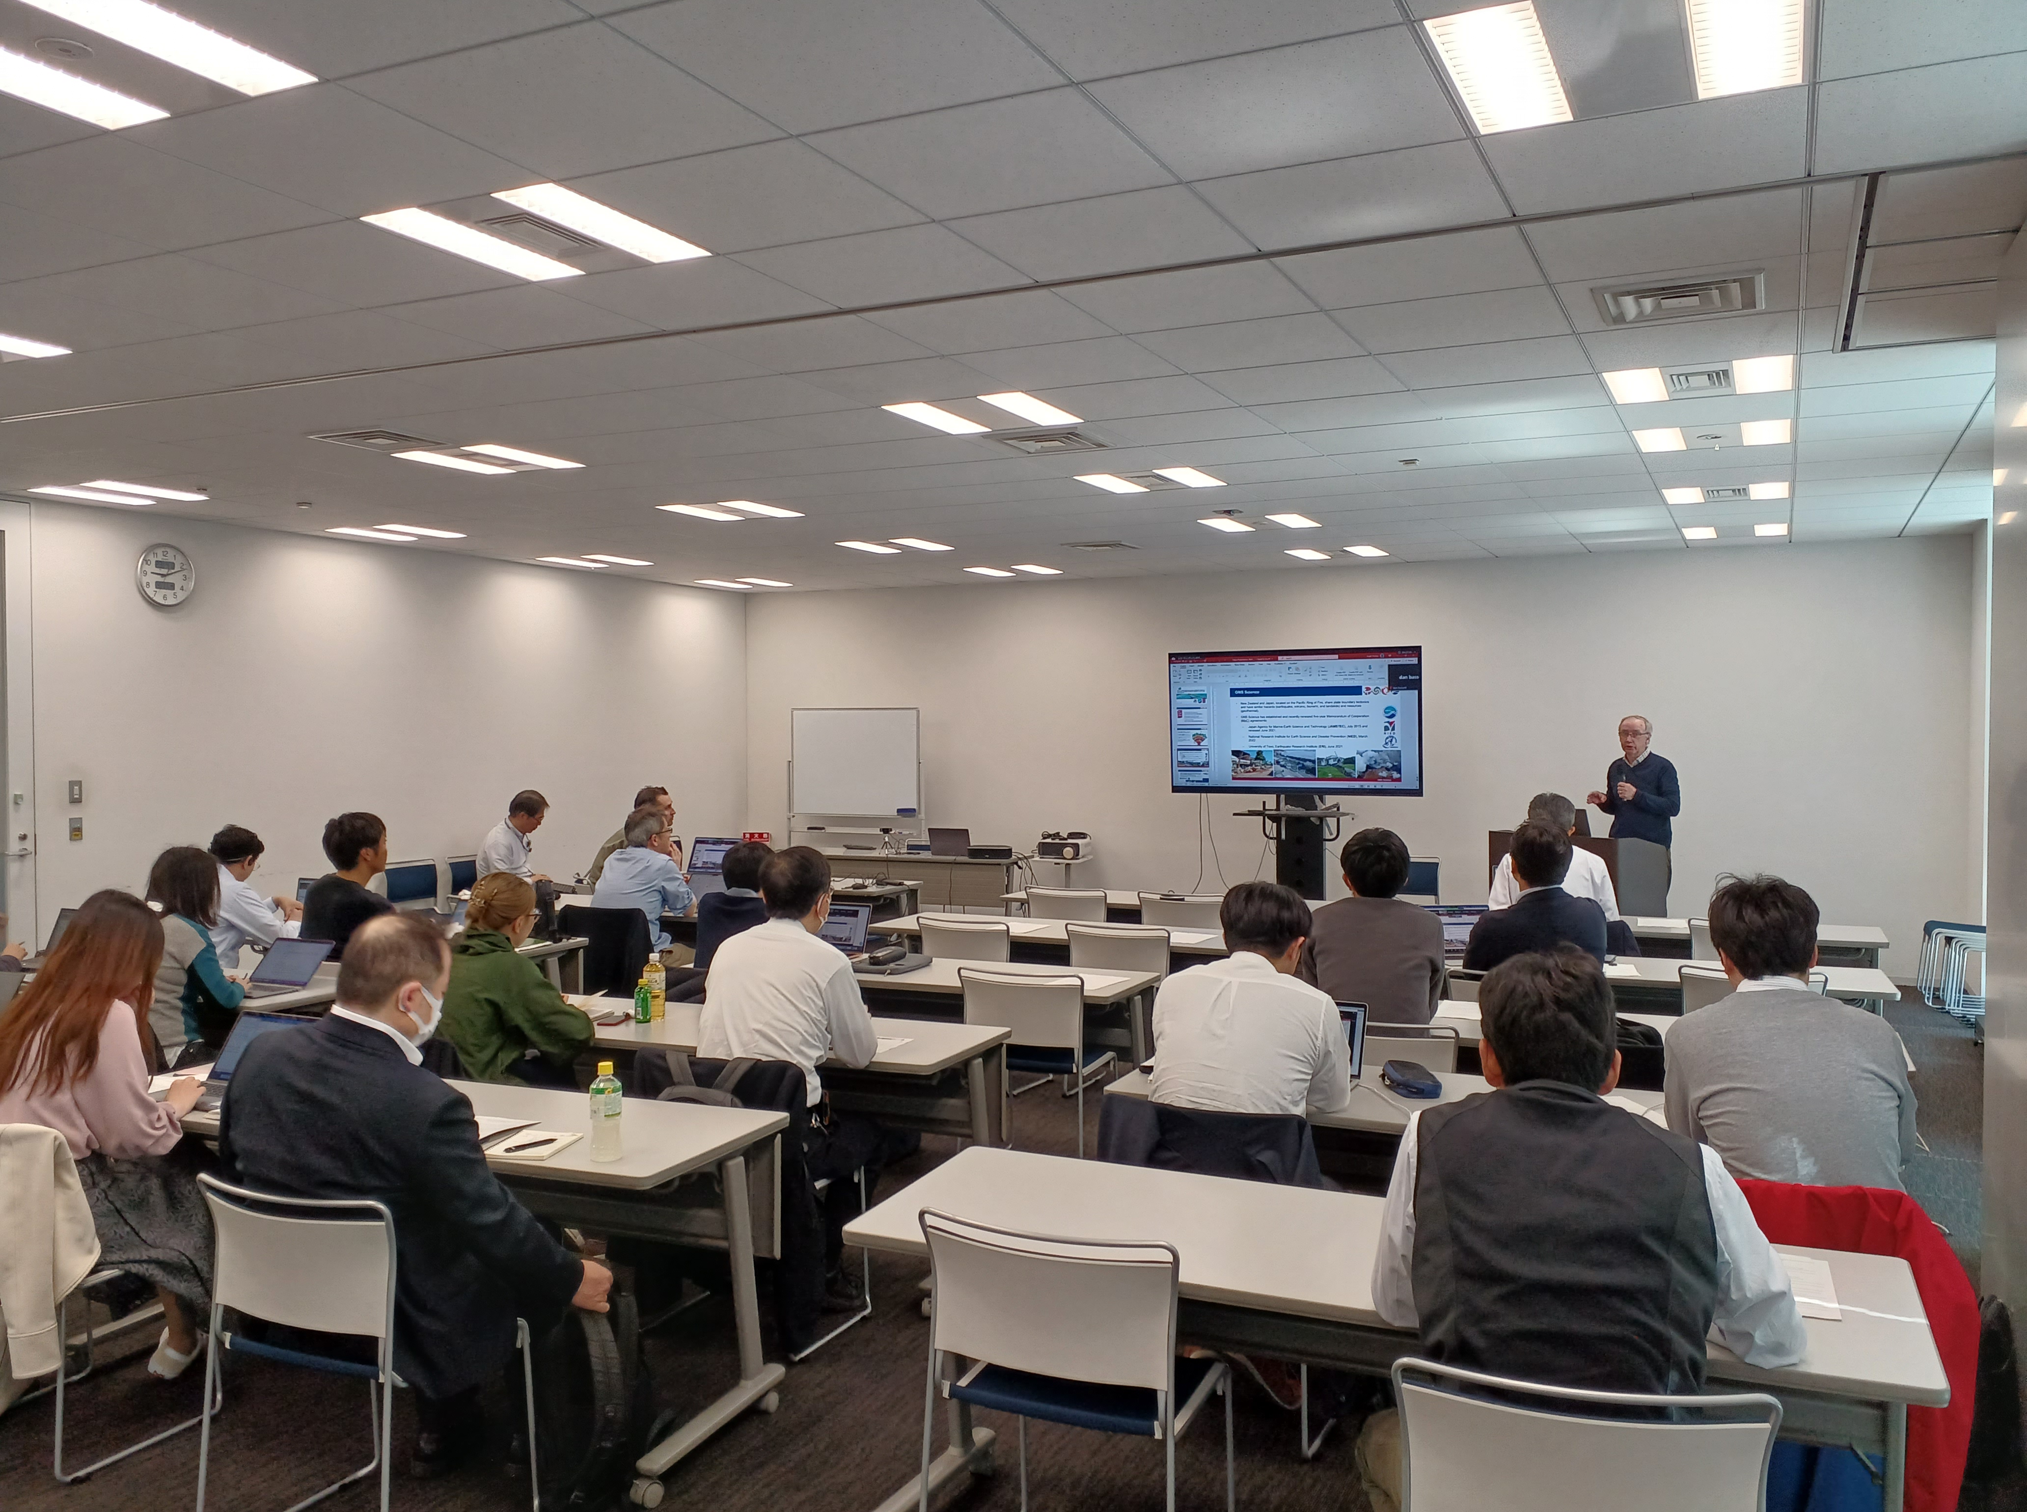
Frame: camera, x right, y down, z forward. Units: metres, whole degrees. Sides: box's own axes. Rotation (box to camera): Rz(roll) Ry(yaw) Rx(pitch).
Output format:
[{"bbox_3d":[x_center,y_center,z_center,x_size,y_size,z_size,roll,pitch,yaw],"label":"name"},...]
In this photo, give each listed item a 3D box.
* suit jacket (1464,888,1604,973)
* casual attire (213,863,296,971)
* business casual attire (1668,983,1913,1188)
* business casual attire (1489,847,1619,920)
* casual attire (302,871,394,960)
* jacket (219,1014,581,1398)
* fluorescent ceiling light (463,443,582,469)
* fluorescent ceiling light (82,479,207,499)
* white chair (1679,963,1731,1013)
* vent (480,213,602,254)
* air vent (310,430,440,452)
[{"bbox_3d":[1.878,0.792,5.695,0.510,0.660,0.460,0,1,26],"label":"suit jacket"},{"bbox_3d":[-3.098,0.716,6.397,0.400,0.540,0.400,0,1,26],"label":"casual attire"},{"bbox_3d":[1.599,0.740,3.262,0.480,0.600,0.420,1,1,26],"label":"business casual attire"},{"bbox_3d":[2.501,0.691,7.317,0.560,0.580,0.380,0,1,26],"label":"business casual attire"},{"bbox_3d":[-2.740,0.757,6.520,0.440,0.560,0.350,1,1,36],"label":"casual attire"},{"bbox_3d":[-1.172,0.833,3.073,0.670,0.680,0.520,0,1,26],"label":"jacket"},{"bbox_3d":[-2.152,-1.326,6.958,0.185,0.050,0.605,0,1,26],"label":"fluorescent ceiling light"},{"bbox_3d":[-4.677,-1.428,8.514,0.195,0.060,0.635,1,1,26],"label":"fluorescent ceiling light"},{"bbox_3d":[2.644,1.142,5.652,0.480,0.800,0.530,0,1,26],"label":"white chair"},{"bbox_3d":[-1.222,-1.344,4.086,0.200,0.040,0.340,1,1,26],"label":"vent"},{"bbox_3d":[-2.615,-1.308,6.559,0.407,0.040,0.409,0,1,26],"label":"air vent"}]

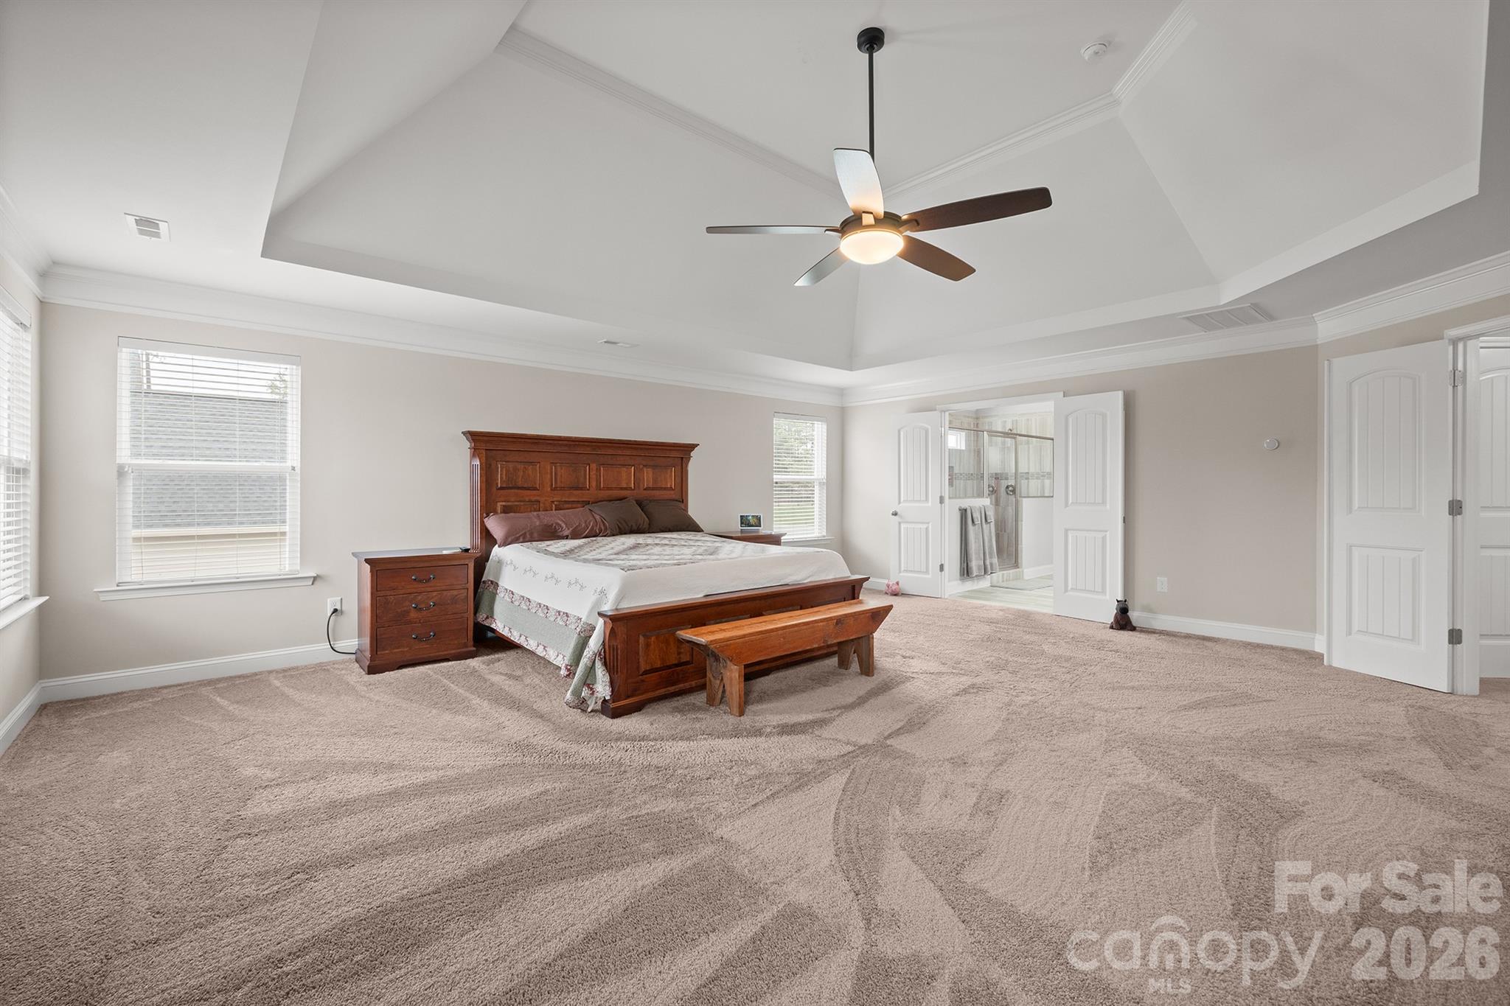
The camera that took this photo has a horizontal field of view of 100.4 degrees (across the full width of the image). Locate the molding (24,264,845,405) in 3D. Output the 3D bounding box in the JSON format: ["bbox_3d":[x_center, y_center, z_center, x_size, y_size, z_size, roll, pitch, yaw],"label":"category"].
[{"bbox_3d":[-1.400,-1.254,5.662,6.700,0.200,0.100,-1,1,-41],"label":"molding"}]

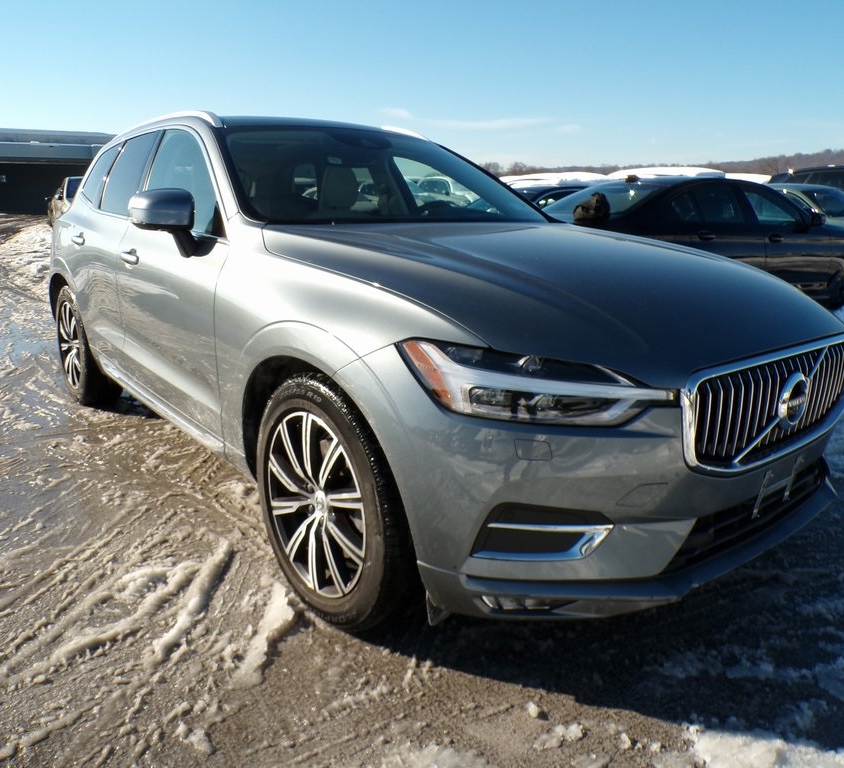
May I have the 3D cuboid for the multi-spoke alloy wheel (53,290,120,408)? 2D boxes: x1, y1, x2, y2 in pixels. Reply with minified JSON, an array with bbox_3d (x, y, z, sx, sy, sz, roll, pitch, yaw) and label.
[{"bbox_3d":[-1.976,-0.235,4.219,0.250,0.730,0.730,-9,17,-37],"label":"multi-spoke alloy wheel"}]

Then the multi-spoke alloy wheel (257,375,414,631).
[{"bbox_3d":[-0.221,0.326,2.026,0.250,0.730,0.730,-9,17,-37],"label":"multi-spoke alloy wheel"}]

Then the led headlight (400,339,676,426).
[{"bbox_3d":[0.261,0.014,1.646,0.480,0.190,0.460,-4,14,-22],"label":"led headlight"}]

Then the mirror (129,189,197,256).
[{"bbox_3d":[-0.846,-0.550,2.438,0.240,0.230,0.220,-9,17,-37],"label":"mirror"}]

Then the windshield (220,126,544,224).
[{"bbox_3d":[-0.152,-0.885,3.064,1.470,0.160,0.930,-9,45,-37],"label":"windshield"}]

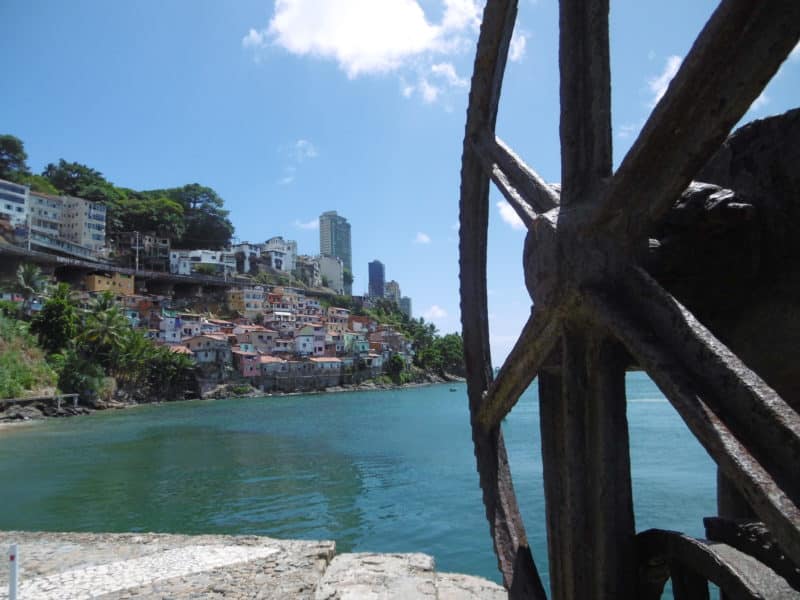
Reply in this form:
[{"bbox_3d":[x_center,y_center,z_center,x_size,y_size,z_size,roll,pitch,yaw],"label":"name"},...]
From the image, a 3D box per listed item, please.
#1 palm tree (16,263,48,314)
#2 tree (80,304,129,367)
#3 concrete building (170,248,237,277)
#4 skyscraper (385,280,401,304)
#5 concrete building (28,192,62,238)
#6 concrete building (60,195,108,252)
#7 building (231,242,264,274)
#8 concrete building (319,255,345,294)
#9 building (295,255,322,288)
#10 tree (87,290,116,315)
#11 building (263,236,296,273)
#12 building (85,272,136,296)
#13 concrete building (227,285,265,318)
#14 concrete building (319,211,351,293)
[{"bbox_3d":[-67.850,-2.020,102.000,6.100,9.500,6.100,3,-9,-33],"label":"palm tree"},{"bbox_3d":[-54.870,6.960,103.000,8.600,11.890,8.600,2,-8,-30],"label":"tree"},{"bbox_3d":[-56.610,-10.750,159.000,18.000,7.790,9.000,3,-9,-34],"label":"concrete building"},{"bbox_3d":[-9.330,-3.730,690.000,14.000,39.820,15.500,-7,-9,32],"label":"skyscraper"},{"bbox_3d":[-91.280,-21.150,140.840,9.000,11.260,9.000,-6,-8,25],"label":"concrete building"},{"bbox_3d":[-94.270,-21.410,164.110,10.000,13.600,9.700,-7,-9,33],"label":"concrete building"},{"bbox_3d":[-48.110,-12.930,175.000,8.000,10.100,8.500,-7,-8,30],"label":"building"},{"bbox_3d":[-26.170,-8.670,218.020,7.300,14.000,9.000,-4,-8,12],"label":"concrete building"},{"bbox_3d":[-32.840,-9.310,201.530,7.200,12.000,8.000,-4,-8,15],"label":"building"},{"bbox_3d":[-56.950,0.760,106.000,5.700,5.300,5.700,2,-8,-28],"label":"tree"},{"bbox_3d":[-40.070,-15.090,186.000,8.000,12.030,9.000,-6,-8,28],"label":"building"},{"bbox_3d":[-75.090,-3.860,143.190,5.000,5.300,10.700,-6,-8,28],"label":"building"},{"bbox_3d":[-48.170,1.020,171.620,6.000,8.900,11.200,-9,-10,43],"label":"concrete building"},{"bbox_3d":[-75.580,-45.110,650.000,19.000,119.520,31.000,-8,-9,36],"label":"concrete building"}]

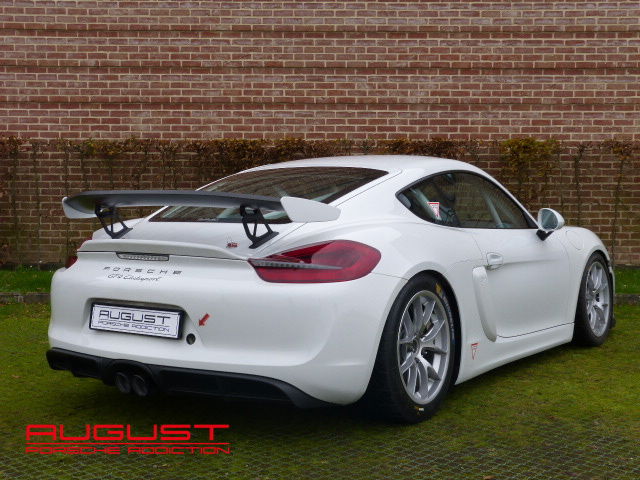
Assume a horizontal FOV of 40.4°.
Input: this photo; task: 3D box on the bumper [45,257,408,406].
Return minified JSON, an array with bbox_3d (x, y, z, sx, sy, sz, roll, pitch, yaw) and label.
[{"bbox_3d":[-0.586,0.329,3.860,1.800,0.570,0.780,2,3,35],"label":"bumper"}]

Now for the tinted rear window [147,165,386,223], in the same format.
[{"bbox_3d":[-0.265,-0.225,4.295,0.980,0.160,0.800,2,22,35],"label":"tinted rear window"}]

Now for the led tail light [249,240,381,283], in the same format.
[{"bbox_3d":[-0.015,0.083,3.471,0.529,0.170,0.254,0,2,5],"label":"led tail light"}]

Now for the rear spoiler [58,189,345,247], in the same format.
[{"bbox_3d":[-0.566,-0.102,3.870,1.330,0.235,0.430,2,3,35],"label":"rear spoiler"}]

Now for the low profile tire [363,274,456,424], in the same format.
[{"bbox_3d":[0.357,0.467,3.889,0.280,0.670,0.670,2,3,35],"label":"low profile tire"}]

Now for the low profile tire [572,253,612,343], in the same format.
[{"bbox_3d":[1.785,0.400,5.921,0.250,0.640,0.640,2,3,35],"label":"low profile tire"}]

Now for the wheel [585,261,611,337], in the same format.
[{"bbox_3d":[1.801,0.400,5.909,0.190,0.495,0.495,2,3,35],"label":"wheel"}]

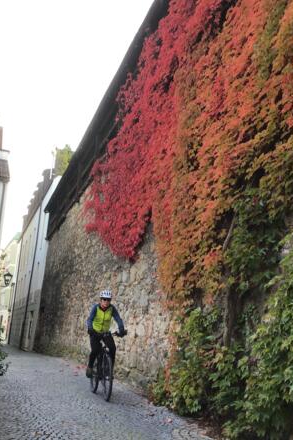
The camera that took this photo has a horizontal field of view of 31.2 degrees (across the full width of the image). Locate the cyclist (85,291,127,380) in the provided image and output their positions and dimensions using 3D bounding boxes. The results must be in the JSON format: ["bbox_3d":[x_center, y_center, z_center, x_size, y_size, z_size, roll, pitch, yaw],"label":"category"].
[{"bbox_3d":[-0.647,1.814,8.400,0.620,1.400,0.850,7,-12,-15],"label":"cyclist"}]

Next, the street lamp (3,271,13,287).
[{"bbox_3d":[-6.433,2.750,24.500,0.440,0.700,0.440,7,-13,-16],"label":"street lamp"}]

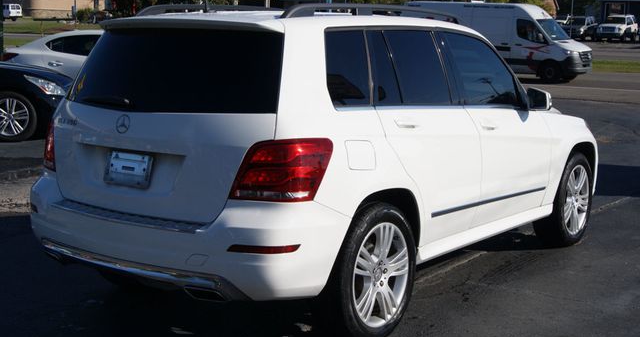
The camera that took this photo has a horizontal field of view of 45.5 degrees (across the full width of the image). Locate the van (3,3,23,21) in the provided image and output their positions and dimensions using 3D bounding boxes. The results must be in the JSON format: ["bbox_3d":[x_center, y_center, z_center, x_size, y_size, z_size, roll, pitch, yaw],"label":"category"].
[{"bbox_3d":[-38.092,-18.781,92.000,5.400,2.100,2.000,6,10,29],"label":"van"}]

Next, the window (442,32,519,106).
[{"bbox_3d":[1.010,-0.612,4.687,0.050,0.440,0.800,-19,-6,37],"label":"window"}]

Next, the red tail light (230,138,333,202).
[{"bbox_3d":[-0.156,0.000,3.180,0.270,0.270,0.360,7,10,37],"label":"red tail light"}]

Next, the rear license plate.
[{"bbox_3d":[-0.893,0.010,3.549,0.315,0.152,0.022,6,-3,37],"label":"rear license plate"}]

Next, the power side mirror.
[{"bbox_3d":[1.356,-0.434,4.785,0.220,0.165,0.130,7,10,37],"label":"power side mirror"}]

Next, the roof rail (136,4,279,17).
[{"bbox_3d":[-0.477,-0.955,4.717,0.050,0.110,1.750,7,10,37],"label":"roof rail"}]

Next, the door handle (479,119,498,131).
[{"bbox_3d":[0.967,-0.244,4.320,0.060,0.055,0.220,7,10,37],"label":"door handle"}]

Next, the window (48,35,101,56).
[{"bbox_3d":[-4.101,-2.059,12.800,1.000,0.360,0.050,-2,-14,-13],"label":"window"}]

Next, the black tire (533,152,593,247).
[{"bbox_3d":[1.835,0.219,5.750,0.240,0.710,0.710,7,10,37],"label":"black tire"}]

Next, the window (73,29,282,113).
[{"bbox_3d":[-0.782,-0.470,3.629,1.430,0.450,0.150,6,-15,37],"label":"window"}]

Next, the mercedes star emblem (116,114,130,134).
[{"bbox_3d":[-0.904,-0.203,3.504,0.094,0.094,0.012,6,-5,37],"label":"mercedes star emblem"}]

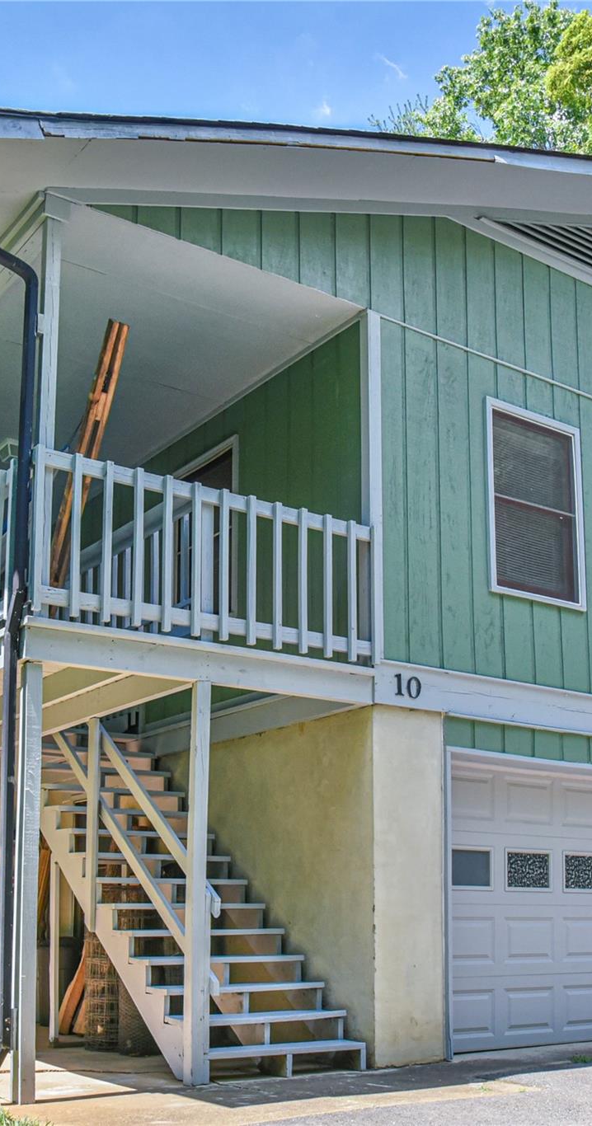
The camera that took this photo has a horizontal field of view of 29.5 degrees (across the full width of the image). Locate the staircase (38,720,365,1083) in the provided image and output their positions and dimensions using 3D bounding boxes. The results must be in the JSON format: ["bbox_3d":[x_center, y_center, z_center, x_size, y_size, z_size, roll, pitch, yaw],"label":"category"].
[{"bbox_3d":[-0.974,2.295,8.618,1.200,2.650,3.300,5,-9,-36],"label":"staircase"}]

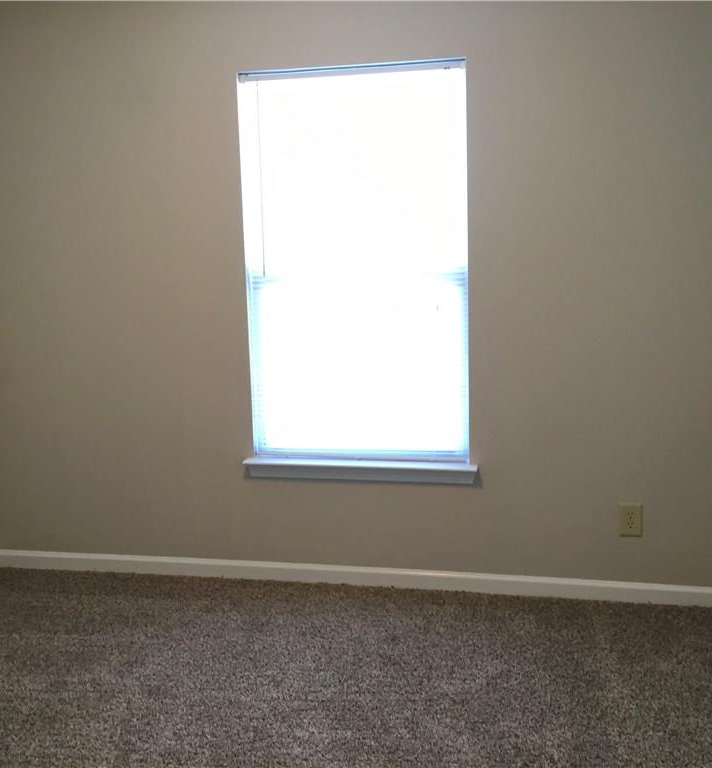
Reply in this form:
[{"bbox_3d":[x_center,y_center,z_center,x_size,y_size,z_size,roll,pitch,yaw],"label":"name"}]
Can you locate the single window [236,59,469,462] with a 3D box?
[{"bbox_3d":[-0.001,-0.462,3.442,0.889,1.550,0.040,0,8,12],"label":"single window"}]

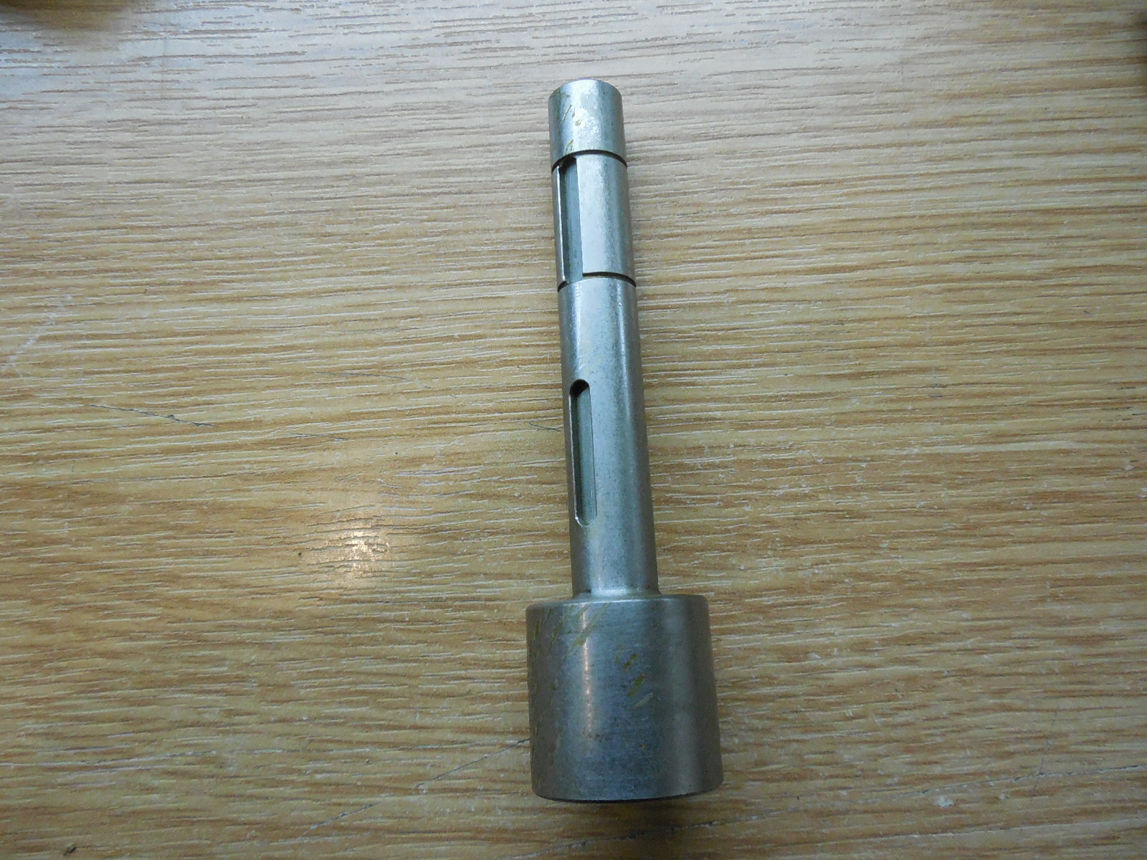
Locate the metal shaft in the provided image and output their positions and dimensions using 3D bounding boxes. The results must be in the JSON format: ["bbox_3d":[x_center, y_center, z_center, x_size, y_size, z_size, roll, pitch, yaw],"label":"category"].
[{"bbox_3d":[0.008,-0.006,0.211,0.043,0.043,0.178,-3,76,0],"label":"metal shaft"}]

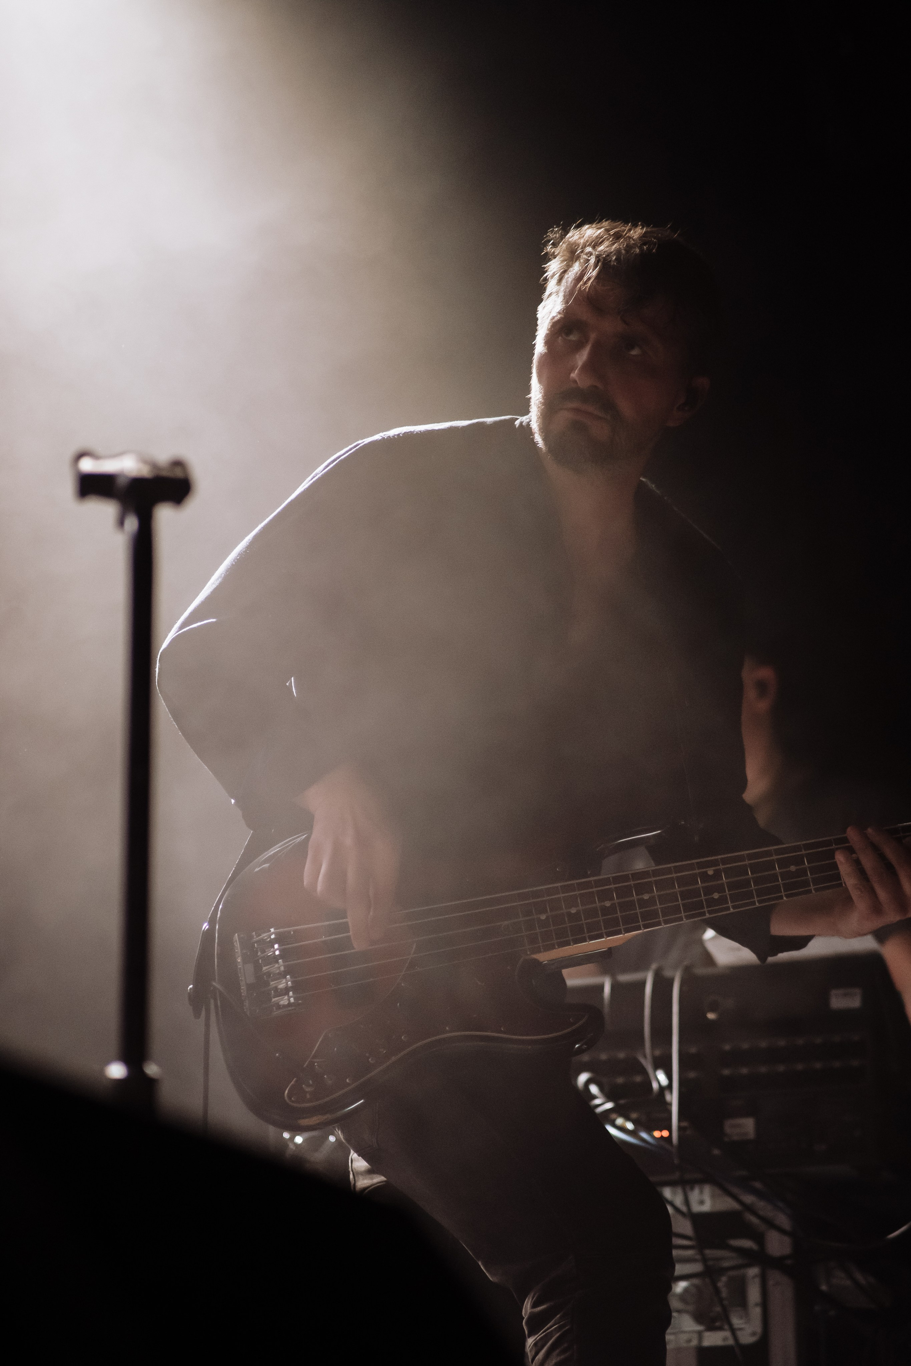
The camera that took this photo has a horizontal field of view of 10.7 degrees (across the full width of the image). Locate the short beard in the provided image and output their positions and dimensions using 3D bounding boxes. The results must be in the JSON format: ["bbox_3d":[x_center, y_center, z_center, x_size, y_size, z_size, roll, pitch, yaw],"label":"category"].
[{"bbox_3d":[0.130,-0.251,4.800,0.114,0.090,0.080,9,-3,16],"label":"short beard"}]

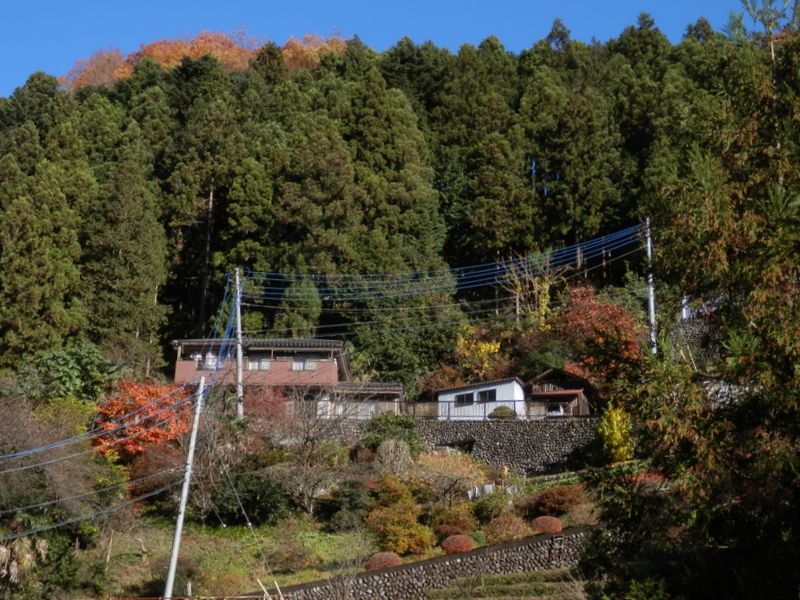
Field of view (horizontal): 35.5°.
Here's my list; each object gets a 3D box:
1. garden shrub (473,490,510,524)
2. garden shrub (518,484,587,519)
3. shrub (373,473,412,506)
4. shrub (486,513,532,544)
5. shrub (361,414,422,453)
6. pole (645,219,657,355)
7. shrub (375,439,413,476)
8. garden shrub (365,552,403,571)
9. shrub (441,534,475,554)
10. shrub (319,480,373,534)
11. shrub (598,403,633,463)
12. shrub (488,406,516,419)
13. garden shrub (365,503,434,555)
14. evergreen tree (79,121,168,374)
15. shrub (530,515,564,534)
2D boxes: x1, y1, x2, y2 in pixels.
[{"bbox_3d":[4.252,9.683,58.000,1.770,1.660,1.770,0,-15,0],"label":"garden shrub"},{"bbox_3d":[8.487,11.141,69.000,3.600,1.850,2.800,0,-10,0],"label":"garden shrub"},{"bbox_3d":[-0.310,9.159,59.500,1.810,1.680,1.810,0,-15,0],"label":"shrub"},{"bbox_3d":[5.642,11.993,65.500,2.350,1.650,2.100,0,-10,0],"label":"shrub"},{"bbox_3d":[-0.397,7.219,66.000,3.170,2.330,2.540,0,-15,0],"label":"shrub"},{"bbox_3d":[18.101,-0.901,90.000,0.320,10.200,0.320,0,-10,0],"label":"pole"},{"bbox_3d":[-0.328,7.999,63.000,1.920,2.010,1.920,0,-15,0],"label":"shrub"},{"bbox_3d":[-0.674,10.705,51.000,1.550,0.770,1.550,0,-15,0],"label":"garden shrub"},{"bbox_3d":[2.442,10.383,53.000,1.440,0.850,1.440,0,-15,0],"label":"shrub"},{"bbox_3d":[-2.808,10.785,65.500,2.850,2.750,2.500,0,-10,0],"label":"shrub"},{"bbox_3d":[11.172,6.953,65.000,1.880,3.020,1.780,0,-15,0],"label":"shrub"},{"bbox_3d":[6.488,7.185,79.000,1.750,0.900,1.600,0,-10,0],"label":"shrub"},{"bbox_3d":[-0.025,11.493,62.500,3.450,2.700,3.000,0,-10,0],"label":"garden shrub"},{"bbox_3d":[-21.491,-4.003,97.000,6.900,20.000,6.600,0,-10,0],"label":"evergreen tree"},{"bbox_3d":[6.574,10.074,56.000,1.440,0.900,1.440,0,-15,0],"label":"shrub"}]

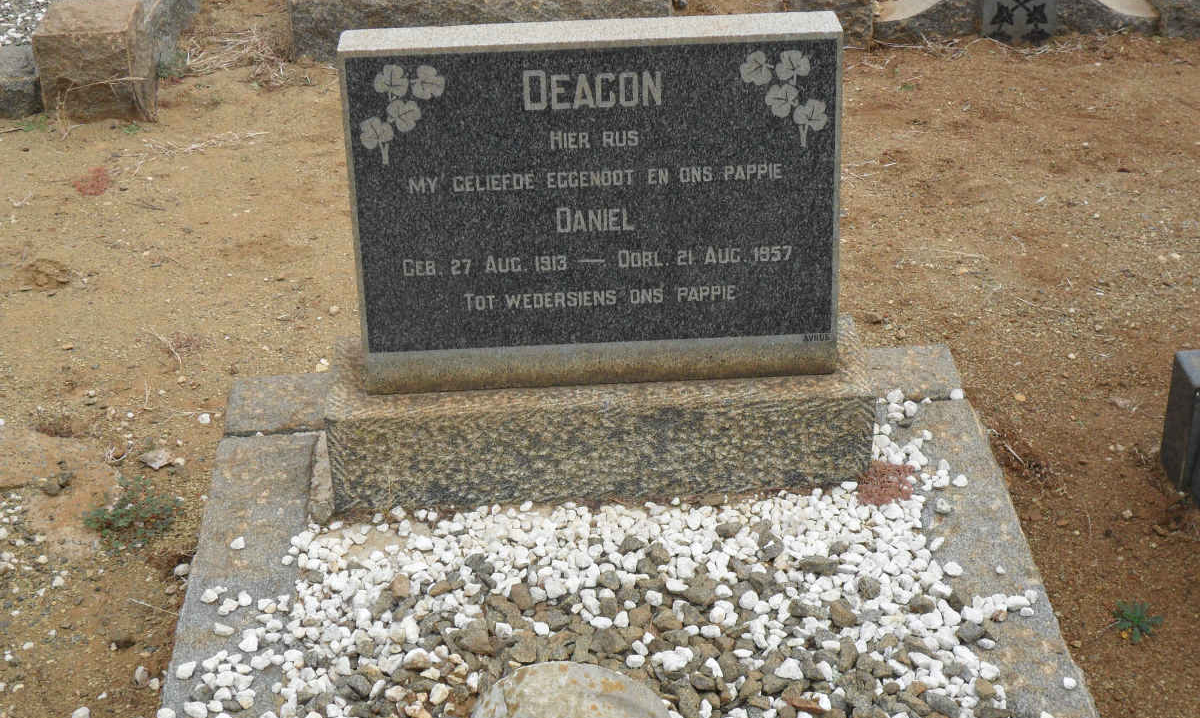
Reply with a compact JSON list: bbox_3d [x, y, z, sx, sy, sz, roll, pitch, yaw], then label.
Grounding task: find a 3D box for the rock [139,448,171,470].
[{"bbox_3d":[-0.625,0.140,2.529,0.044,0.017,0.034,-3,32,-2],"label":"rock"}]

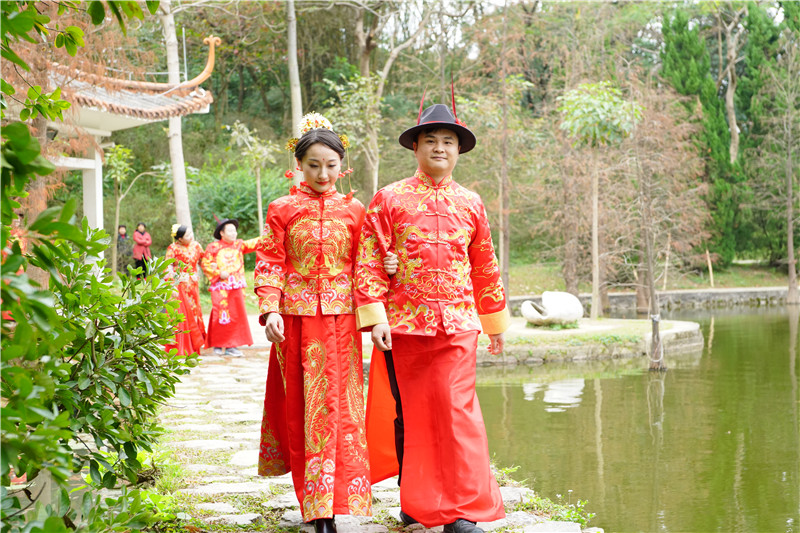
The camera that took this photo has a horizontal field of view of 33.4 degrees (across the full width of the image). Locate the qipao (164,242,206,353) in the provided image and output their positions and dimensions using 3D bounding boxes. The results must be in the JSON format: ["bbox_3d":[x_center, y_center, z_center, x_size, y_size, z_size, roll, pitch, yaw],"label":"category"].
[{"bbox_3d":[-2.736,0.395,17.000,0.540,1.450,0.500,0,0,-27],"label":"qipao"}]

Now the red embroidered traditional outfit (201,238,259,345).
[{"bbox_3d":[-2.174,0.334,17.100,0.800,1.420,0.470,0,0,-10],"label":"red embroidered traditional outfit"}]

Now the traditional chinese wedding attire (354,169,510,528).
[{"bbox_3d":[0.133,0.346,5.630,0.660,1.500,0.520,0,0,-7],"label":"traditional chinese wedding attire"}]

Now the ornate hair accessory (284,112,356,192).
[{"bbox_3d":[-0.330,-0.478,5.540,0.295,0.330,0.210,0,0,-5],"label":"ornate hair accessory"}]

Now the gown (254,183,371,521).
[{"bbox_3d":[-0.363,0.357,5.600,0.490,1.420,0.500,0,0,-6],"label":"gown"}]

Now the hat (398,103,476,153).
[{"bbox_3d":[0.157,-0.582,5.580,0.325,0.150,0.340,3,-8,-3],"label":"hat"}]

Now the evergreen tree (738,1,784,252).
[{"bbox_3d":[16.182,-6.572,60.000,2.500,12.200,2.500,0,0,16],"label":"evergreen tree"}]

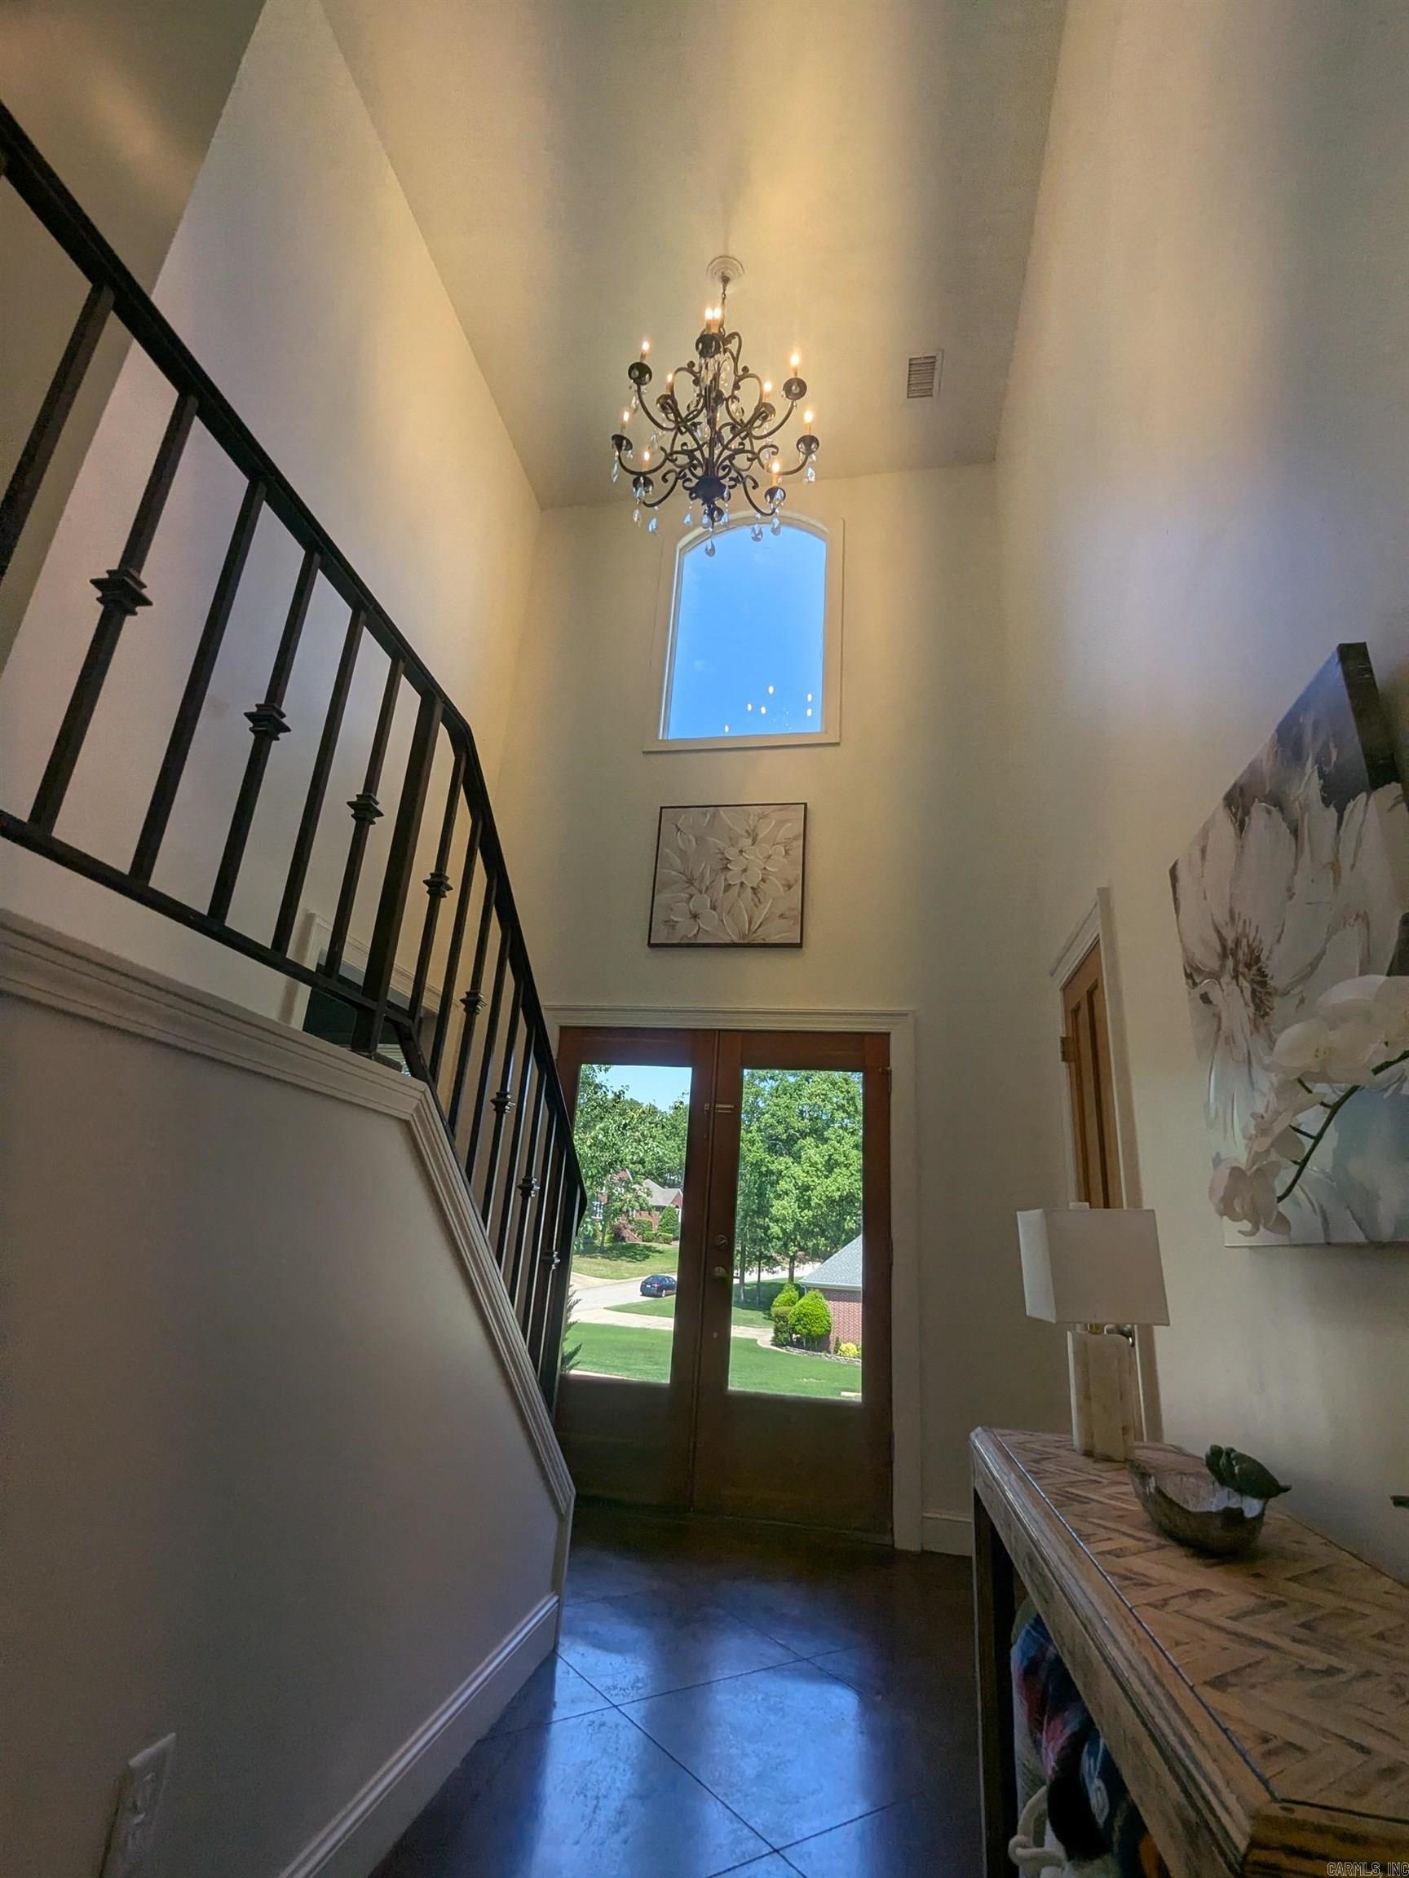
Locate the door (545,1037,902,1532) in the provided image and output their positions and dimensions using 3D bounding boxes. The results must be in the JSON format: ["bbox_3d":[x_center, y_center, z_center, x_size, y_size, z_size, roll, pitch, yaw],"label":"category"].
[{"bbox_3d":[0.004,1.418,3.940,1.650,2.050,0.050,0,-20,11],"label":"door"}]

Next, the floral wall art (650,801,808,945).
[{"bbox_3d":[0.131,-0.333,4.526,0.790,0.800,0.040,0,-20,11],"label":"floral wall art"}]

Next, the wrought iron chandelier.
[{"bbox_3d":[0.061,-2.454,3.987,0.920,1.730,0.920,0,-20,11],"label":"wrought iron chandelier"}]

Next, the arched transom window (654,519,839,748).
[{"bbox_3d":[0.259,-1.847,5.132,1.090,1.720,0.130,0,-20,11],"label":"arched transom window"}]

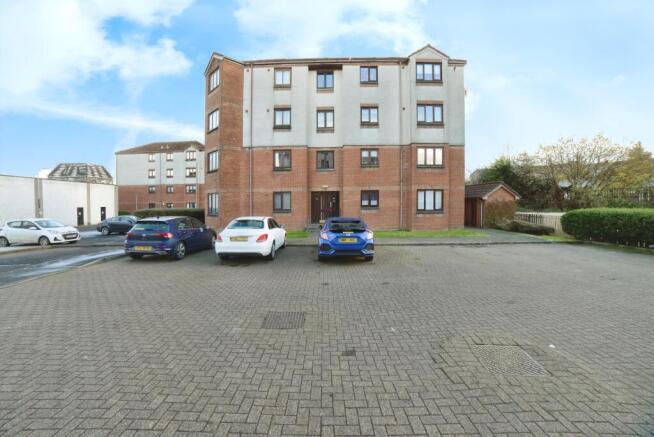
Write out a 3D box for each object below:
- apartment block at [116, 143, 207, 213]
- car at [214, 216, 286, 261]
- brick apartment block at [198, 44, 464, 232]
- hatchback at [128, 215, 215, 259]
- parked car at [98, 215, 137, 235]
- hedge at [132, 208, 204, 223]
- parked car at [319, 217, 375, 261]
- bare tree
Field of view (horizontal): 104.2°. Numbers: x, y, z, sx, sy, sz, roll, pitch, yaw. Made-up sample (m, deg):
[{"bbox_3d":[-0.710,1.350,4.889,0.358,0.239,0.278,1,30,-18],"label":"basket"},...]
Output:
[{"bbox_3d":[-26.900,-6.800,45.500,15.200,13.300,9.000,0,2,5],"label":"apartment block"},{"bbox_3d":[-2.750,0.660,10.180,1.830,1.440,4.680,0,2,-1],"label":"car"},{"bbox_3d":[0.250,-5.900,21.400,17.400,13.000,10.500,0,2,0],"label":"brick apartment block"},{"bbox_3d":[-5.970,0.650,10.480,1.820,1.470,4.290,0,2,2],"label":"hatchback"},{"bbox_3d":[-14.000,0.420,18.600,4.400,1.450,1.790,0,2,-2],"label":"parked car"},{"bbox_3d":[-13.700,0.000,24.000,7.500,1.750,1.600,0,2,0],"label":"hedge"},{"bbox_3d":[0.670,0.670,10.000,1.820,1.430,4.500,0,2,1],"label":"parked car"},{"bbox_3d":[26.000,-4.500,26.000,7.200,7.800,6.800,0,2,0],"label":"bare tree"}]

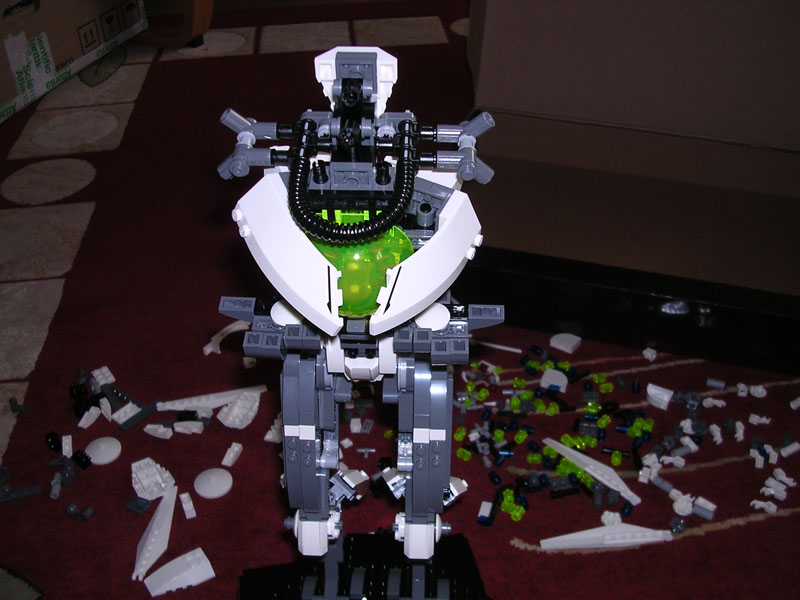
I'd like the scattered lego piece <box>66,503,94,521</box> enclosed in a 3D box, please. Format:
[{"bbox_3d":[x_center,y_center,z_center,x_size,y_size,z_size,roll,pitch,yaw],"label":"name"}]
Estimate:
[{"bbox_3d":[-0.250,0.166,0.687,0.022,0.008,0.009,9,34,14],"label":"scattered lego piece"}]

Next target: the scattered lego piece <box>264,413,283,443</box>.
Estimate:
[{"bbox_3d":[-0.104,0.114,0.777,0.028,0.010,0.026,8,39,12],"label":"scattered lego piece"}]

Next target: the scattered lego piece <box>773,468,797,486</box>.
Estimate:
[{"bbox_3d":[0.315,0.146,0.719,0.007,0.006,0.021,-25,43,-26],"label":"scattered lego piece"}]

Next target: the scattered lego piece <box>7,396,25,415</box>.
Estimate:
[{"bbox_3d":[-0.354,0.097,0.812,0.015,0.007,0.013,2,38,6],"label":"scattered lego piece"}]

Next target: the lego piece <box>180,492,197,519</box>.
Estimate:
[{"bbox_3d":[-0.171,0.165,0.706,0.008,0.004,0.024,-16,38,-18],"label":"lego piece"}]

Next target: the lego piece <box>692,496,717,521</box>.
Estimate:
[{"bbox_3d":[0.238,0.163,0.686,0.016,0.009,0.015,25,44,31],"label":"lego piece"}]

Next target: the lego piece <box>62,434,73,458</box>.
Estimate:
[{"bbox_3d":[-0.292,0.129,0.772,0.008,0.004,0.024,-13,39,-14],"label":"lego piece"}]

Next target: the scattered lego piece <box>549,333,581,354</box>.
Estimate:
[{"bbox_3d":[0.167,0.042,0.881,0.024,0.009,0.024,22,38,30],"label":"scattered lego piece"}]

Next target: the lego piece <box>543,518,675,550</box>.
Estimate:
[{"bbox_3d":[0.157,0.178,0.669,0.101,0.006,0.018,-3,33,-5],"label":"lego piece"}]

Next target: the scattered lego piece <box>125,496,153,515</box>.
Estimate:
[{"bbox_3d":[-0.213,0.168,0.719,0.016,0.004,0.016,16,42,22],"label":"scattered lego piece"}]

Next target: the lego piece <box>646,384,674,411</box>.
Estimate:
[{"bbox_3d":[0.234,0.087,0.787,0.023,0.011,0.017,15,40,22],"label":"lego piece"}]

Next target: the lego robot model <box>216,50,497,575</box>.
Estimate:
[{"bbox_3d":[-0.017,0.021,0.405,0.123,0.261,0.098,1,33,2],"label":"lego robot model"}]

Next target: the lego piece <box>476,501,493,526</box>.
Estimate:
[{"bbox_3d":[0.068,0.170,0.697,0.008,0.011,0.016,9,39,14],"label":"lego piece"}]

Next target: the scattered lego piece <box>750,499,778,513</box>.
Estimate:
[{"bbox_3d":[0.287,0.163,0.694,0.021,0.005,0.009,8,33,12],"label":"scattered lego piece"}]

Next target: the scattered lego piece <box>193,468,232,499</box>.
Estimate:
[{"bbox_3d":[-0.156,0.152,0.734,0.032,0.007,0.032,0,38,2],"label":"scattered lego piece"}]

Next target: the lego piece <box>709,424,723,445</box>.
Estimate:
[{"bbox_3d":[0.270,0.115,0.751,0.008,0.006,0.021,-4,36,-3],"label":"lego piece"}]

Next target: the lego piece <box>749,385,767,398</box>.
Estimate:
[{"bbox_3d":[0.333,0.085,0.816,0.016,0.005,0.015,0,32,0],"label":"lego piece"}]

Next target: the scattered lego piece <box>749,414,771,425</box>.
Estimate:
[{"bbox_3d":[0.321,0.106,0.782,0.019,0.006,0.008,4,33,7],"label":"scattered lego piece"}]

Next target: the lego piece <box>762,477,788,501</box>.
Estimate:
[{"bbox_3d":[0.299,0.150,0.700,0.019,0.008,0.017,16,40,22],"label":"lego piece"}]

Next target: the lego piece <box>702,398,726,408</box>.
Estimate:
[{"bbox_3d":[0.280,0.092,0.782,0.021,0.006,0.008,5,37,10],"label":"lego piece"}]

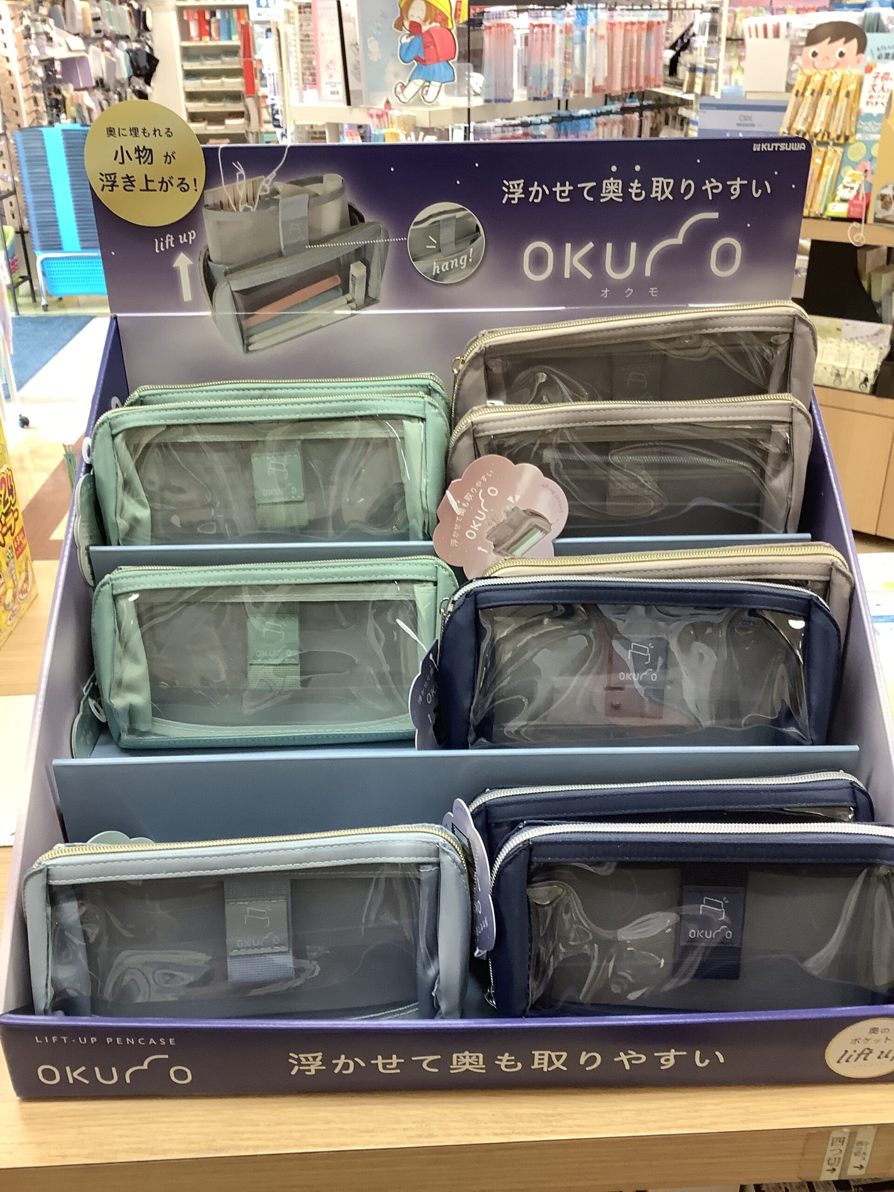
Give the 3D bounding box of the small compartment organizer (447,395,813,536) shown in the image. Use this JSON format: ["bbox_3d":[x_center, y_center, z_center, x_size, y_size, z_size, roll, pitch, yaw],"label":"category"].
[{"bbox_3d":[0.104,-0.061,0.605,0.203,0.097,0.054,-2,19,0],"label":"small compartment organizer"}]

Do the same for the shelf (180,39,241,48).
[{"bbox_3d":[-1.990,-4.721,9.137,0.540,0.035,0.320,-1,24,0],"label":"shelf"}]

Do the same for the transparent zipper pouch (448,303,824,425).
[{"bbox_3d":[0.107,-0.109,0.607,0.203,0.097,0.054,-4,19,0],"label":"transparent zipper pouch"}]

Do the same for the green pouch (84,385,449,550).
[{"bbox_3d":[-0.100,-0.062,0.609,0.203,0.097,0.054,-2,19,-1],"label":"green pouch"}]

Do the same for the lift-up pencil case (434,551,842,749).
[{"bbox_3d":[0.097,0.038,0.544,0.203,0.097,0.054,1,19,2],"label":"lift-up pencil case"}]

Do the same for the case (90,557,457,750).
[{"bbox_3d":[-0.095,0.028,0.595,0.203,0.097,0.054,-2,19,0],"label":"case"}]

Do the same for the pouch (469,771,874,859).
[{"bbox_3d":[0.113,0.138,0.538,0.203,0.097,0.054,-2,19,0],"label":"pouch"}]

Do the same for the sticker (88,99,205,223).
[{"bbox_3d":[-0.173,-0.248,0.613,0.068,0.068,0.003,-1,24,-1],"label":"sticker"}]

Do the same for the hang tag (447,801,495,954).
[{"bbox_3d":[0.011,0.131,0.507,0.003,0.070,0.068,-9,25,-18],"label":"hang tag"}]

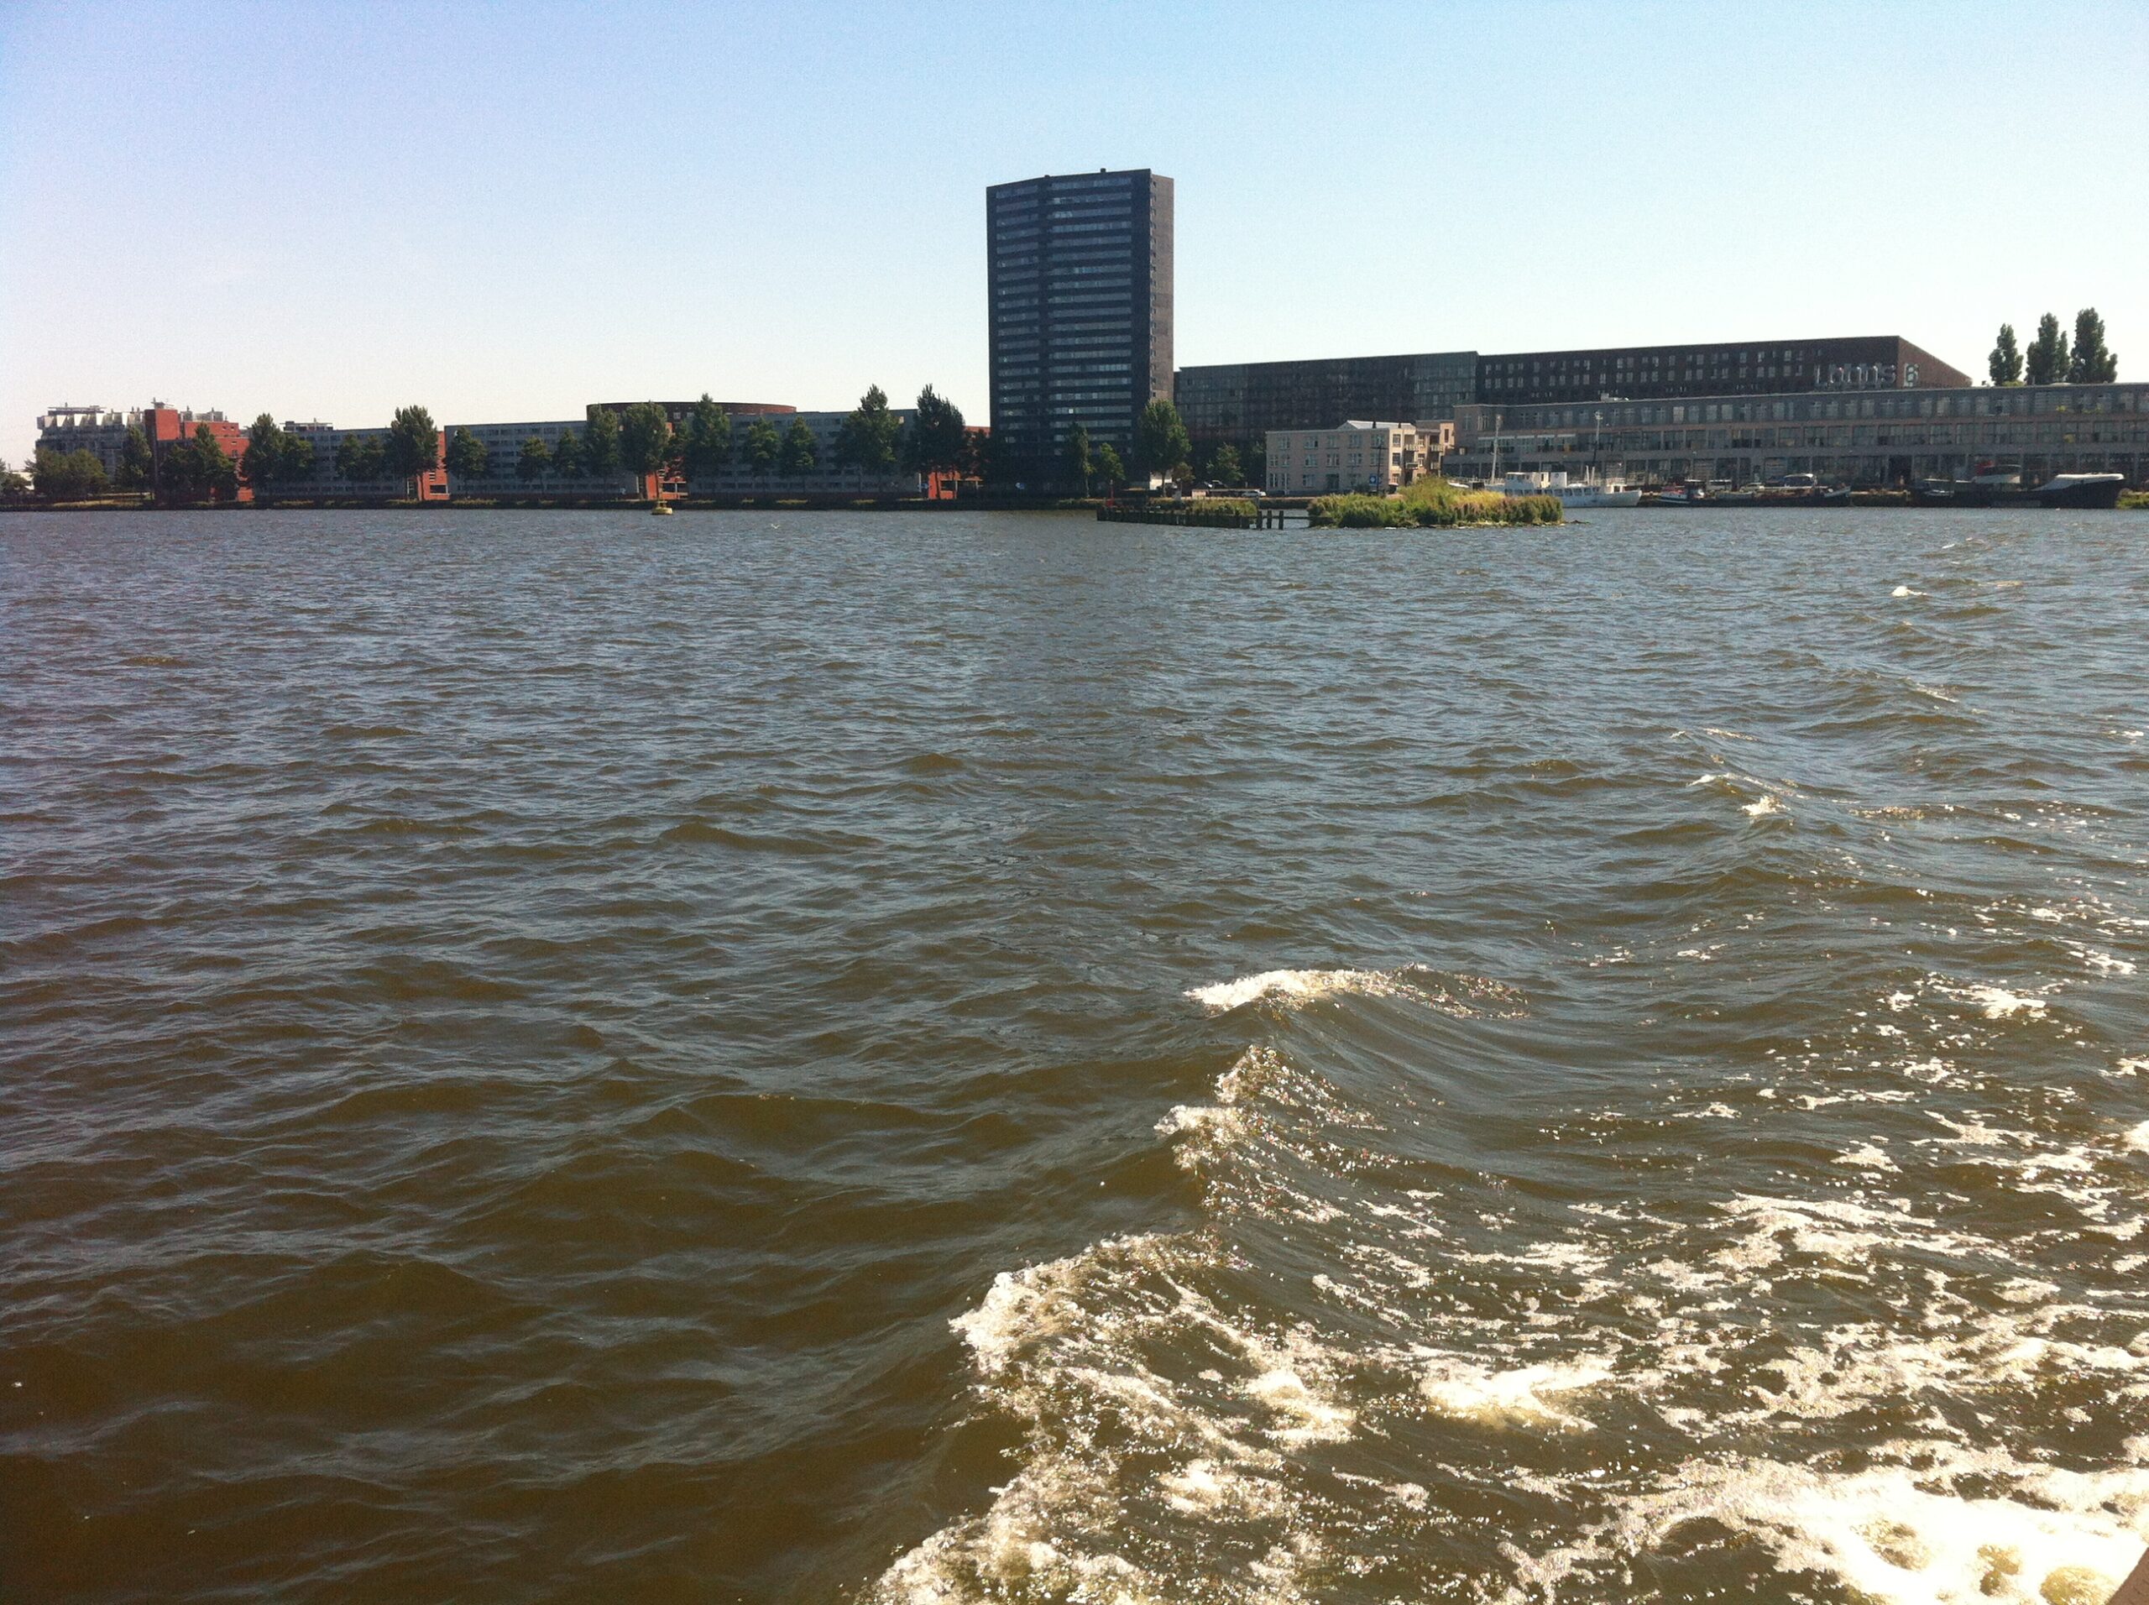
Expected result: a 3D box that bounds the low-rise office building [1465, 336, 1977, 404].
[{"bbox_3d":[129.040,-76.460,437.390,90.000,27.900,42.000,7,11,41],"label":"low-rise office building"}]

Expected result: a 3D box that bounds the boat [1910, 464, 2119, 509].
[{"bbox_3d":[129.130,-43.430,297.800,27.670,5.930,5.300,6,11,38],"label":"boat"}]

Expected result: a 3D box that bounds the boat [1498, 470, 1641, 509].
[{"bbox_3d":[76.440,-49.080,339.240,25.930,5.970,5.500,6,11,38],"label":"boat"}]

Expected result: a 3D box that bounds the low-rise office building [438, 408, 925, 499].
[{"bbox_3d":[-89.680,-79.640,504.120,162.440,18.500,18.000,6,11,38],"label":"low-rise office building"}]

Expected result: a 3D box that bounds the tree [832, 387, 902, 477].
[{"bbox_3d":[-43.330,-75.680,455.800,14.400,23.500,14.400,0,8,0],"label":"tree"}]

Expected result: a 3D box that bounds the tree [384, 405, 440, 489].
[{"bbox_3d":[-164.370,-87.040,539.720,14.300,23.910,14.300,6,11,38],"label":"tree"}]

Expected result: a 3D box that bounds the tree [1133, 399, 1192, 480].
[{"bbox_3d":[17.090,-68.630,420.510,11.700,18.900,11.700,0,8,0],"label":"tree"}]

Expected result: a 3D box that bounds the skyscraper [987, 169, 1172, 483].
[{"bbox_3d":[1.130,-94.940,446.350,39.800,63.700,18.000,4,10,30],"label":"skyscraper"}]

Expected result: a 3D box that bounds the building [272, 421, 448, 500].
[{"bbox_3d":[-196.570,-93.000,596.940,74.600,19.100,14.000,7,11,39],"label":"building"}]

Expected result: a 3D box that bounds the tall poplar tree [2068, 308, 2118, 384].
[{"bbox_3d":[181.140,-71.650,386.890,8.600,32.300,8.600,7,11,41],"label":"tall poplar tree"}]

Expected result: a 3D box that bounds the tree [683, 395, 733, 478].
[{"bbox_3d":[-79.660,-77.290,473.190,11.070,22.620,11.070,0,8,0],"label":"tree"}]

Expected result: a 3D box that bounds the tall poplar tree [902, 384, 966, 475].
[{"bbox_3d":[-27.750,-71.830,432.350,12.670,22.880,12.670,0,8,0],"label":"tall poplar tree"}]

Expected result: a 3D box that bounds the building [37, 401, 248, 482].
[{"bbox_3d":[-285.880,-106.710,664.630,70.840,28.490,29.000,6,11,38],"label":"building"}]

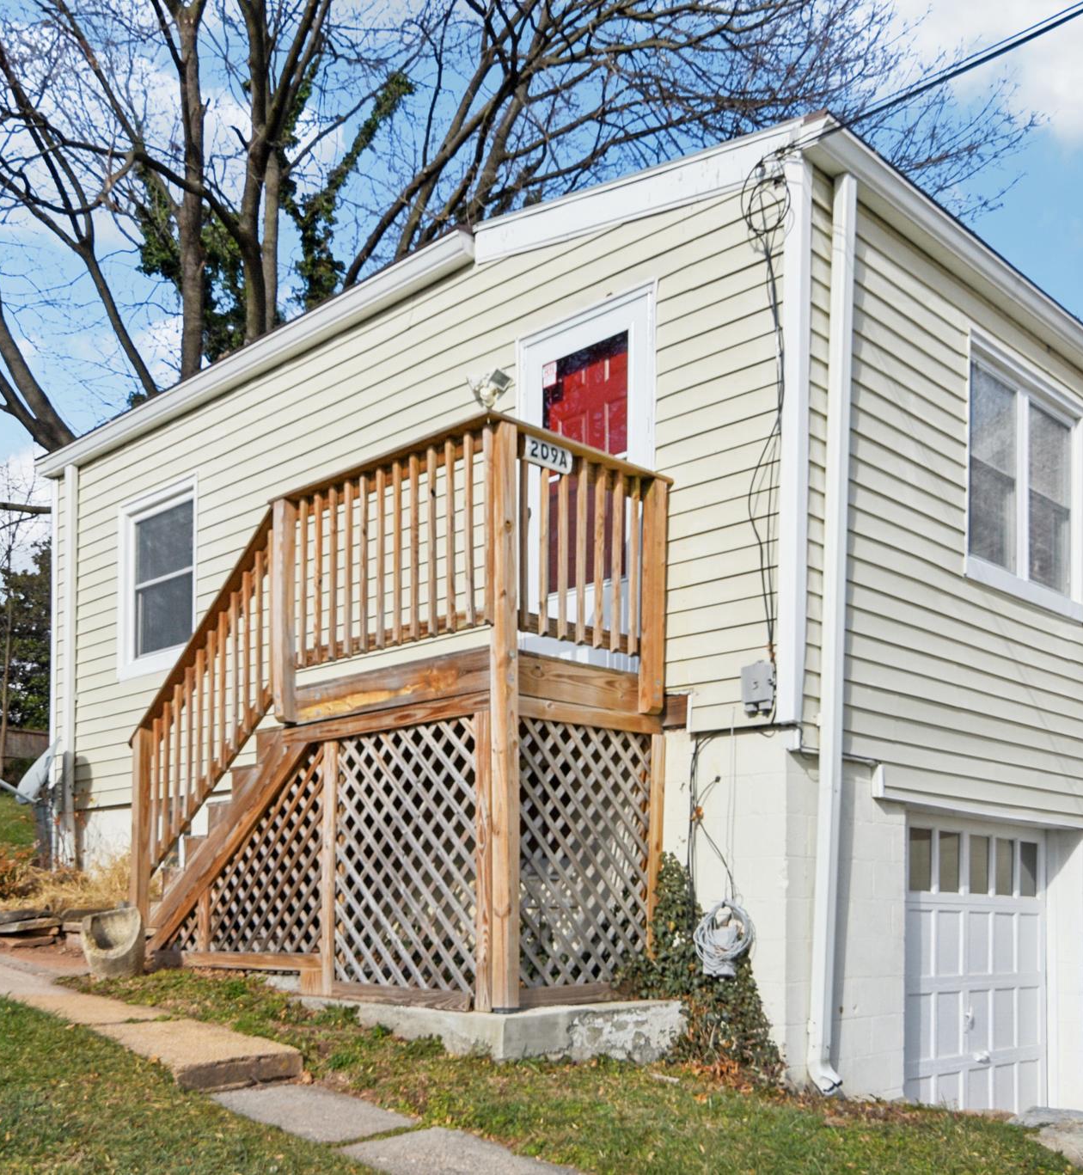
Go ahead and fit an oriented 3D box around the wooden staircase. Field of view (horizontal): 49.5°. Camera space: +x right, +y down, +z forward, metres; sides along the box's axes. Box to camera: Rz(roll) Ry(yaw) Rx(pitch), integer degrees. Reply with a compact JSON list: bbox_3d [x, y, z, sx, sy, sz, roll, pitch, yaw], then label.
[{"bbox_3d":[-0.980,0.830,6.950,3.550,2.750,1.250,-7,-12,41],"label":"wooden staircase"}]

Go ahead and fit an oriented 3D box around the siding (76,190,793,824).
[{"bbox_3d":[-1.550,-0.080,8.130,7.500,3.200,0.150,-7,-12,41],"label":"siding"}]

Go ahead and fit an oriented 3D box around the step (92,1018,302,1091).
[{"bbox_3d":[-1.590,2.090,5.290,0.850,0.150,0.620,-7,-12,41],"label":"step"}]

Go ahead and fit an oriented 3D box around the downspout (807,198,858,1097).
[{"bbox_3d":[1.430,0.110,5.840,0.200,4.550,0.100,-7,-12,41],"label":"downspout"}]

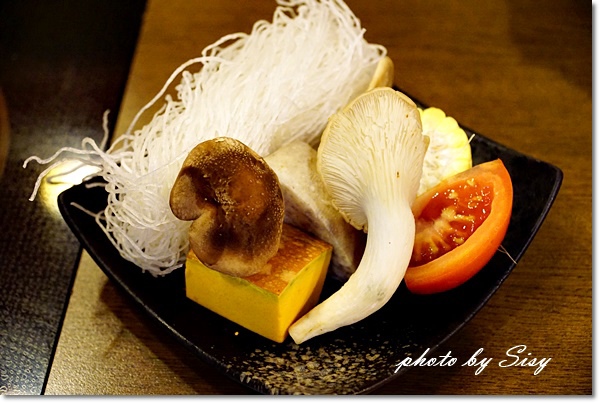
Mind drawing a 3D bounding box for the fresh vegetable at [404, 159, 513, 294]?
[{"bbox_3d":[0.073,0.012,0.517,0.039,0.035,0.068,40,73,0],"label":"fresh vegetable"}]

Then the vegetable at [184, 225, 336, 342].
[{"bbox_3d":[-0.018,0.033,0.510,0.051,0.025,0.042,22,41,26],"label":"vegetable"}]

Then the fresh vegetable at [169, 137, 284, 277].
[{"bbox_3d":[-0.033,0.002,0.512,0.051,0.028,0.061,-5,68,-9],"label":"fresh vegetable"}]

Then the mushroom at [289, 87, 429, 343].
[{"bbox_3d":[0.028,0.009,0.506,0.048,0.036,0.117,13,78,7],"label":"mushroom"}]

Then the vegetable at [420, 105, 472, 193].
[{"bbox_3d":[0.065,-0.019,0.553,0.046,0.034,0.046,-3,69,8],"label":"vegetable"}]

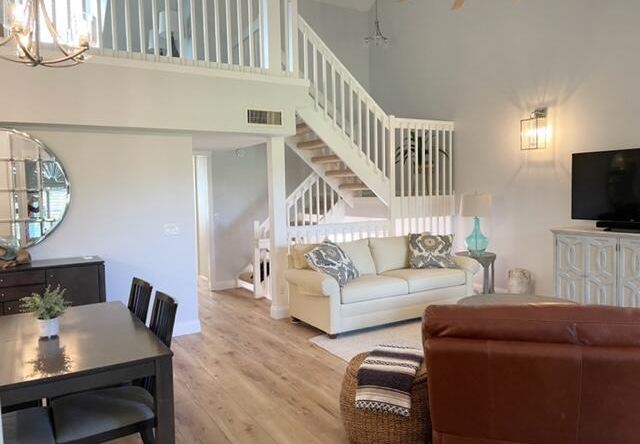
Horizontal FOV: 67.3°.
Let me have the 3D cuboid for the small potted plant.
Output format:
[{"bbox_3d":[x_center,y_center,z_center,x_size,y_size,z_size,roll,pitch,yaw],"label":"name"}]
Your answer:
[{"bbox_3d":[-1.411,0.456,2.479,0.230,0.275,0.220,-3,4,-31],"label":"small potted plant"}]

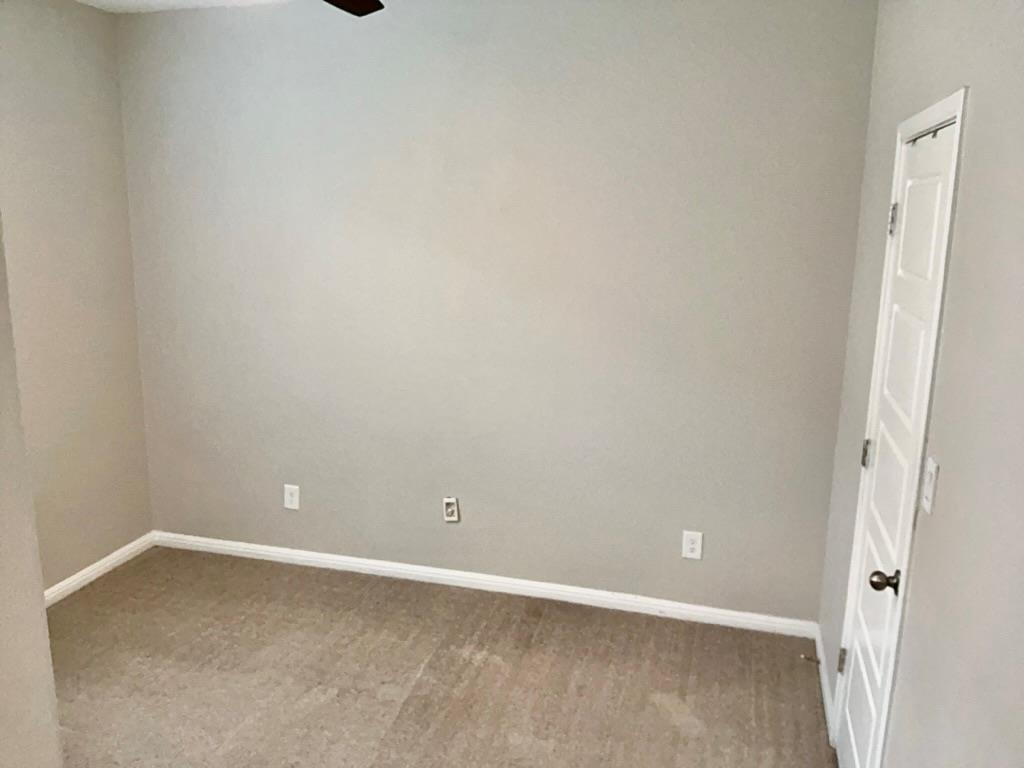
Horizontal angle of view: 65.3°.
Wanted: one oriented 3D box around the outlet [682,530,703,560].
[{"bbox_3d":[0.794,0.711,3.516,0.076,0.118,0.010,4,13,15],"label":"outlet"}]

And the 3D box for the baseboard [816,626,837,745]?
[{"bbox_3d":[1.215,1.131,3.101,0.015,0.080,0.729,4,13,15],"label":"baseboard"}]

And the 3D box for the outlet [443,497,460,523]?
[{"bbox_3d":[-0.289,0.599,3.802,0.068,0.112,0.015,4,13,15],"label":"outlet"}]

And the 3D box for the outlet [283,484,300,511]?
[{"bbox_3d":[-1.101,0.567,3.998,0.076,0.118,0.012,4,12,15],"label":"outlet"}]

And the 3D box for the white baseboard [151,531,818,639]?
[{"bbox_3d":[-0.306,0.947,3.880,3.378,0.080,0.015,4,13,15],"label":"white baseboard"}]

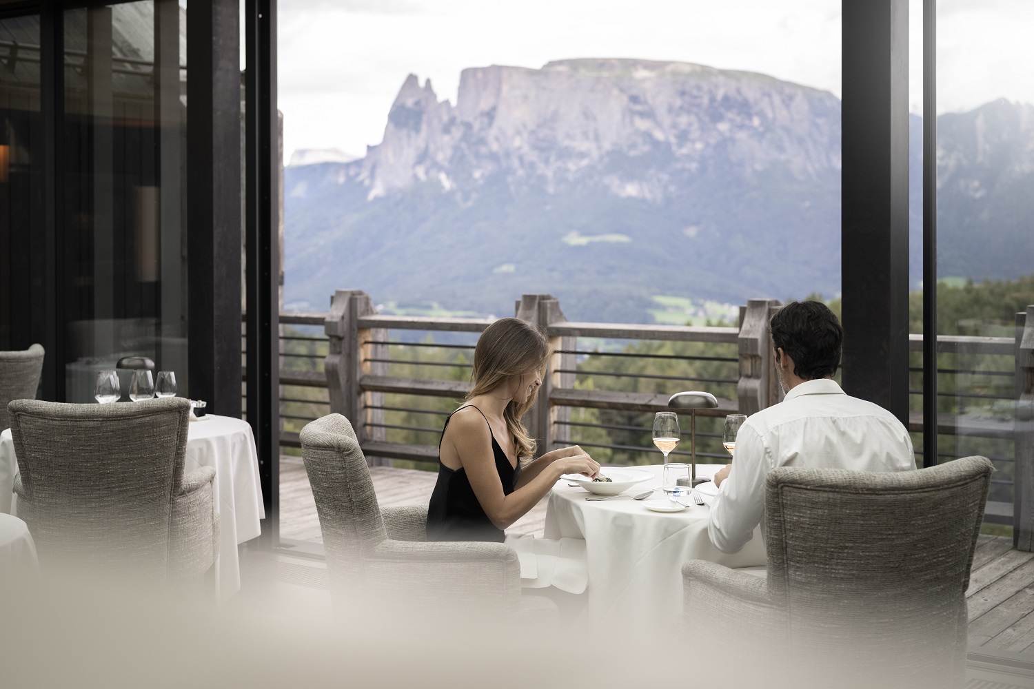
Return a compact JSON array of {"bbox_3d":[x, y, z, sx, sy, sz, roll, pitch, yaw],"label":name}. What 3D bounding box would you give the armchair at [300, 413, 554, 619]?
[{"bbox_3d":[-0.250,0.714,4.186,0.710,0.950,0.650,0,4,3],"label":"armchair"}]

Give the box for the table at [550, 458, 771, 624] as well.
[{"bbox_3d":[0.599,0.716,4.307,1.060,0.590,1.060,0,4,0],"label":"table"}]

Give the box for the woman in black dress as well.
[{"bbox_3d":[0.000,0.559,4.186,0.600,1.260,0.460,1,4,9],"label":"woman in black dress"}]

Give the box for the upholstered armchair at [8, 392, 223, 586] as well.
[{"bbox_3d":[-1.415,0.651,5.134,0.650,0.950,0.700,0,4,-4],"label":"upholstered armchair"}]

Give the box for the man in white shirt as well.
[{"bbox_3d":[0.710,0.549,3.805,0.560,1.330,0.780,-1,4,-17],"label":"man in white shirt"}]

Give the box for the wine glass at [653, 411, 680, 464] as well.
[{"bbox_3d":[0.448,0.319,4.294,0.082,0.224,0.082,0,4,0],"label":"wine glass"}]

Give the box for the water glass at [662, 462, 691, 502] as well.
[{"bbox_3d":[0.469,0.396,4.199,0.084,0.084,0.084,0,4,0],"label":"water glass"}]

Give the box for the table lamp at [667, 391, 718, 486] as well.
[{"bbox_3d":[0.538,0.284,4.366,0.153,0.285,0.153,0,4,0],"label":"table lamp"}]

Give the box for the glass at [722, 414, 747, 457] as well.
[{"bbox_3d":[0.649,0.323,4.244,0.082,0.224,0.082,0,4,0],"label":"glass"}]

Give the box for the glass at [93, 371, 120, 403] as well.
[{"bbox_3d":[-1.562,0.226,5.477,0.097,0.253,0.097,0,4,0],"label":"glass"}]

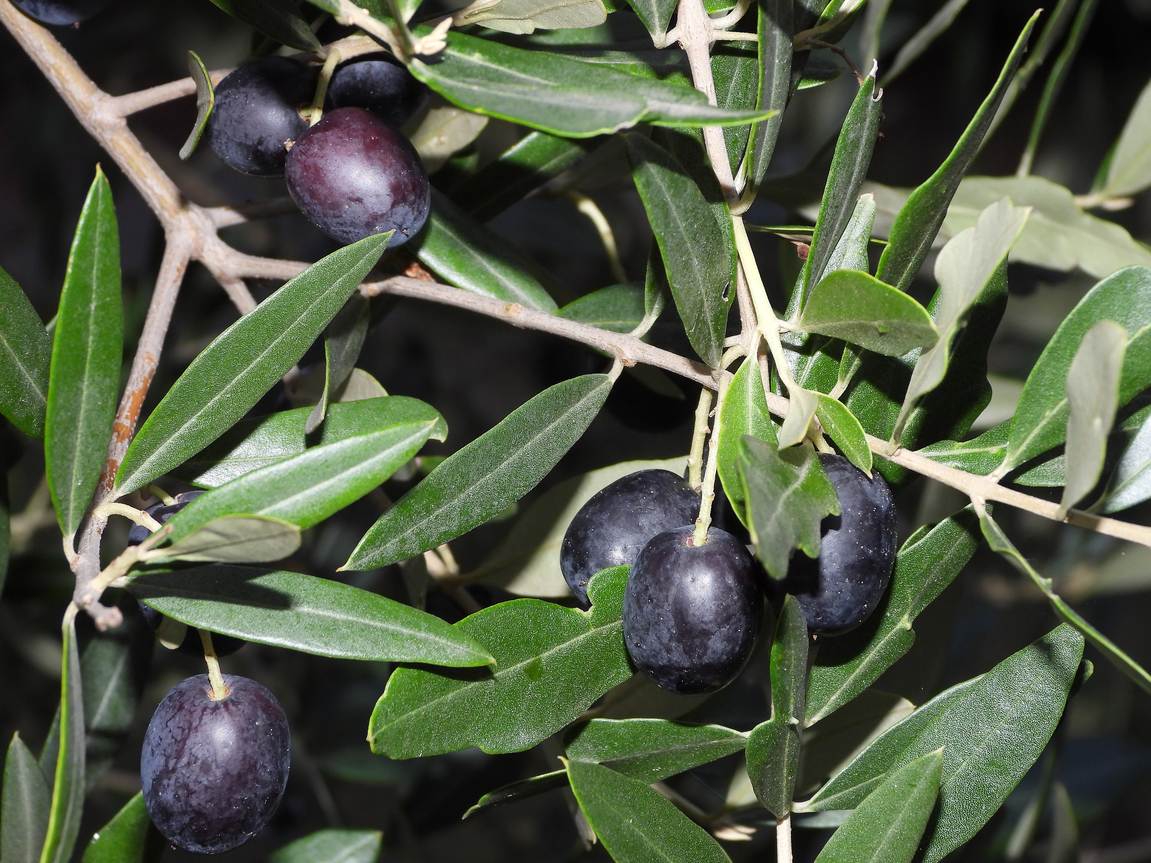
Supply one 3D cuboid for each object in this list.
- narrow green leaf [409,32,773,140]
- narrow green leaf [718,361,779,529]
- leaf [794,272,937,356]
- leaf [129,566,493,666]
[{"bbox_3d":[0.002,-0.046,0.642,0.051,0.007,0.012,9,53,14],"label":"narrow green leaf"},{"bbox_3d":[0.022,0.001,0.612,0.007,0.023,0.003,2,-12,0],"label":"narrow green leaf"},{"bbox_3d":[0.039,-0.016,0.641,0.022,0.012,0.006,5,-14,34],"label":"leaf"},{"bbox_3d":[-0.034,0.023,0.613,0.048,0.011,0.004,13,-25,0],"label":"leaf"}]

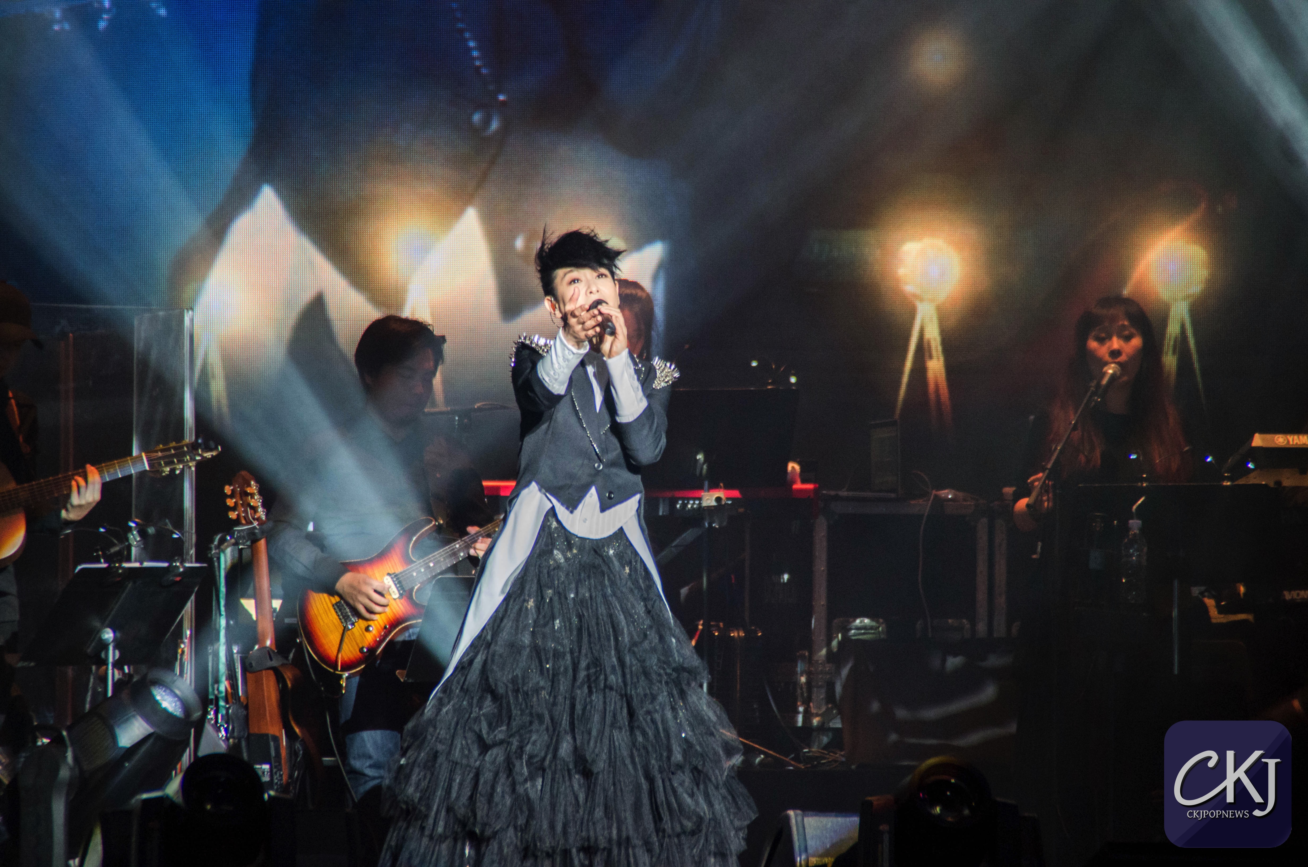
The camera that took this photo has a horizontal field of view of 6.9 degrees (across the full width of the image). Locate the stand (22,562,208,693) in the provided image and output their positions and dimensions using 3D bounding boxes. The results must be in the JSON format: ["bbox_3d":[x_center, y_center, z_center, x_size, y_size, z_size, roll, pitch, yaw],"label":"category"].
[{"bbox_3d":[-1.375,0.650,27.500,0.420,0.680,0.510,1,2,44],"label":"stand"}]

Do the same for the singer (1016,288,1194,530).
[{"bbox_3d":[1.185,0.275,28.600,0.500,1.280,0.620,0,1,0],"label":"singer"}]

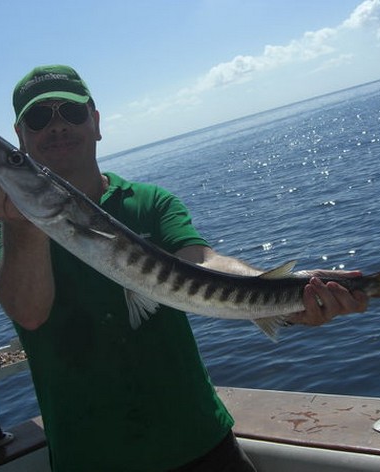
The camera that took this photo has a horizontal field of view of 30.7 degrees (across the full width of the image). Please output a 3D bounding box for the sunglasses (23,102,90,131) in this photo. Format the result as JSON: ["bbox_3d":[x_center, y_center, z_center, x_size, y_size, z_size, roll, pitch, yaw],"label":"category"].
[{"bbox_3d":[-0.291,-0.254,1.500,0.143,0.053,0.140,-7,4,-7],"label":"sunglasses"}]

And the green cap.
[{"bbox_3d":[-0.294,-0.305,1.490,0.178,0.130,0.265,-11,4,-4],"label":"green cap"}]

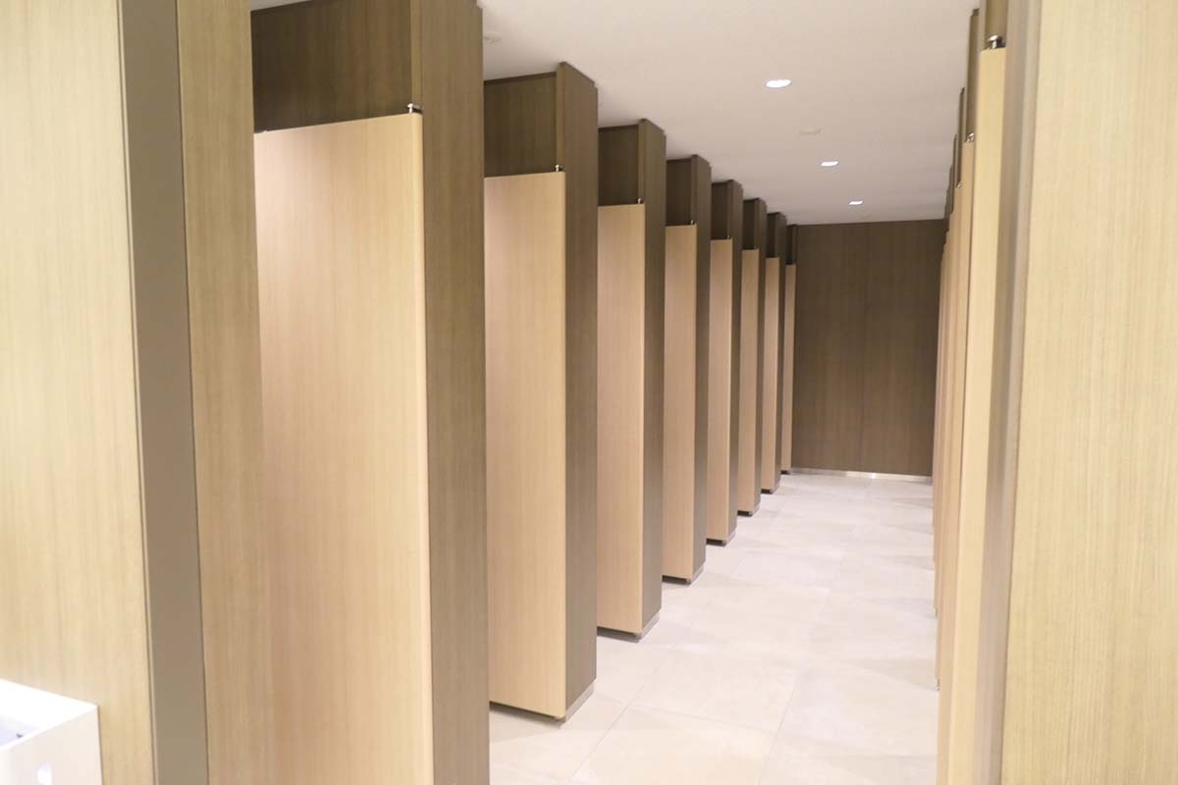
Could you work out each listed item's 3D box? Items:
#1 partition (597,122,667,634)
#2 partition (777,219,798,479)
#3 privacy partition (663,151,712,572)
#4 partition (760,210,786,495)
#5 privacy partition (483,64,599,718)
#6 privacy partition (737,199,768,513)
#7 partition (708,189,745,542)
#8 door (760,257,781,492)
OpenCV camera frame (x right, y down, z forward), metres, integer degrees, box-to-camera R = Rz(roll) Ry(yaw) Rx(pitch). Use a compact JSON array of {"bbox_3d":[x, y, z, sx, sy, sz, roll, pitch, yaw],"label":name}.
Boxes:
[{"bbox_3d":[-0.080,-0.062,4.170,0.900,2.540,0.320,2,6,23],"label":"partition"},{"bbox_3d":[1.691,-0.439,8.219,0.900,2.540,0.150,2,6,23],"label":"partition"},{"bbox_3d":[0.280,-0.138,4.992,0.900,2.540,0.320,2,6,23],"label":"privacy partition"},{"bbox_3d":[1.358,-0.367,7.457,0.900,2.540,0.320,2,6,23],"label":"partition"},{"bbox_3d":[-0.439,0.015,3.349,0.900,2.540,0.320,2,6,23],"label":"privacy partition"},{"bbox_3d":[0.999,-0.291,6.635,0.900,2.540,0.320,2,6,23],"label":"privacy partition"},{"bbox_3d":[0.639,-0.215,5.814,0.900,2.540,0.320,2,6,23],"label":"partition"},{"bbox_3d":[1.428,-0.163,7.264,0.600,2.120,0.045,2,6,23],"label":"door"}]

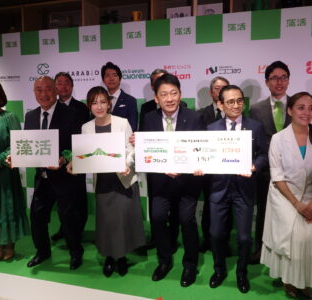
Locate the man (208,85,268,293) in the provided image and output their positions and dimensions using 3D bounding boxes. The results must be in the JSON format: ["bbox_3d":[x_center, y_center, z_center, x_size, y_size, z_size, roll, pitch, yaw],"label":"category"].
[{"bbox_3d":[0.620,0.284,2.600,0.500,1.520,0.420,2,6,17],"label":"man"}]

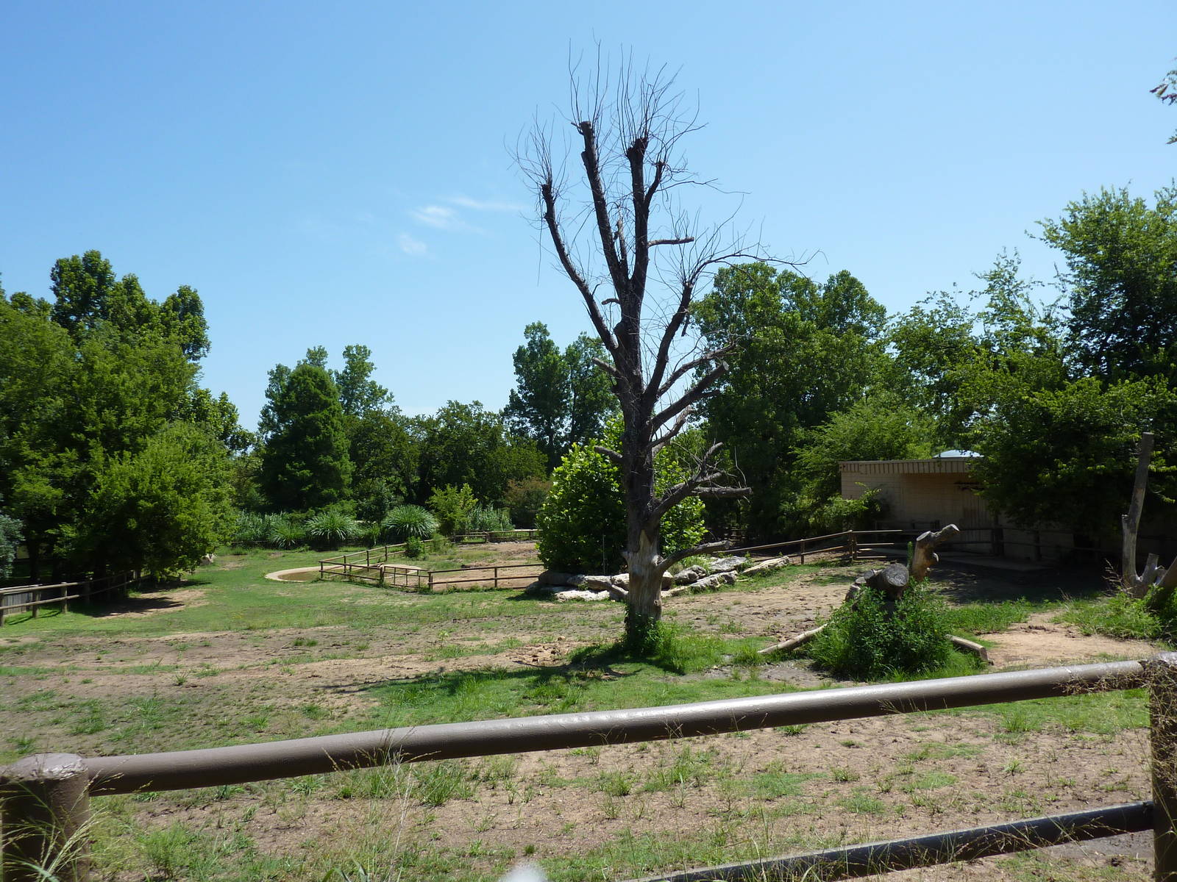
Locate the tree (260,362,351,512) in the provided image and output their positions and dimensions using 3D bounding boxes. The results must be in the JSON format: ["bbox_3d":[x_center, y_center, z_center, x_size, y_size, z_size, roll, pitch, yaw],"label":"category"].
[{"bbox_3d":[-21.025,0.034,63.000,6.330,11.490,5.700,0,-1,-18],"label":"tree"}]

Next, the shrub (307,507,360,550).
[{"bbox_3d":[-17.411,5.992,58.000,3.650,2.860,3.290,0,-3,0],"label":"shrub"}]

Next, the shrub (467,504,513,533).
[{"bbox_3d":[-7.640,6.069,66.000,3.430,2.330,2.740,0,-3,0],"label":"shrub"}]

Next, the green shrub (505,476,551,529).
[{"bbox_3d":[-4.916,5.261,71.000,3.950,4.560,3.360,0,-3,0],"label":"green shrub"}]

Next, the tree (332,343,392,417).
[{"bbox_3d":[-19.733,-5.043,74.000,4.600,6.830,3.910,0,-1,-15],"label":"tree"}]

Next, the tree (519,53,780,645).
[{"bbox_3d":[1.331,-2.011,18.500,5.400,12.760,4.590,0,-3,0],"label":"tree"}]

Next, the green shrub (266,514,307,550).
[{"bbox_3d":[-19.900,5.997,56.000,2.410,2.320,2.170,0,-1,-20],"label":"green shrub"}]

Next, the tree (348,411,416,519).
[{"bbox_3d":[-15.922,1.963,66.000,4.860,8.820,4.380,0,-1,-14],"label":"tree"}]

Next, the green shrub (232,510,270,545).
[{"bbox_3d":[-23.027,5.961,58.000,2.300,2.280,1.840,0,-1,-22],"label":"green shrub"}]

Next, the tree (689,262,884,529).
[{"bbox_3d":[11.287,-2.161,47.000,9.980,15.200,8.480,0,-3,0],"label":"tree"}]

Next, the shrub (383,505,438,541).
[{"bbox_3d":[-12.769,5.939,61.000,3.840,2.680,3.460,0,-3,0],"label":"shrub"}]

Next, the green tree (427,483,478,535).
[{"bbox_3d":[-9.926,5.097,62.000,3.580,3.780,3.220,0,-3,0],"label":"green tree"}]

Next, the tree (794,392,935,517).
[{"bbox_3d":[12.657,0.823,39.000,6.130,6.100,5.520,0,-3,0],"label":"tree"}]

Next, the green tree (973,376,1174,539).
[{"bbox_3d":[14.266,0.487,25.000,4.920,4.690,4.180,-1,-1,30],"label":"green tree"}]

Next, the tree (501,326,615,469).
[{"bbox_3d":[-2.488,-3.396,73.000,9.240,12.920,7.390,0,-1,-2],"label":"tree"}]

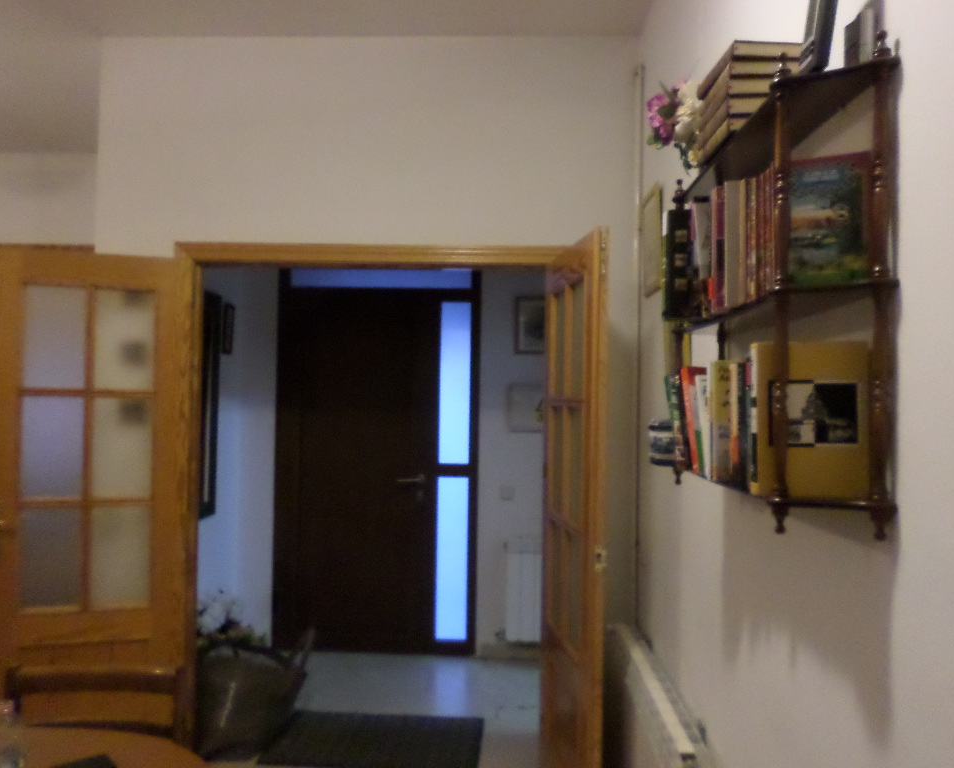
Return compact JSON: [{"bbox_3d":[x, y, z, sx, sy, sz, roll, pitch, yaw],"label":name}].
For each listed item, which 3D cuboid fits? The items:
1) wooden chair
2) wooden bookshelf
[{"bbox_3d":[-0.956,1.105,1.579,0.440,0.860,0.490,1,-1,2],"label":"wooden chair"},{"bbox_3d":[0.513,-0.128,1.401,0.152,0.710,0.800,1,-1,2],"label":"wooden bookshelf"}]

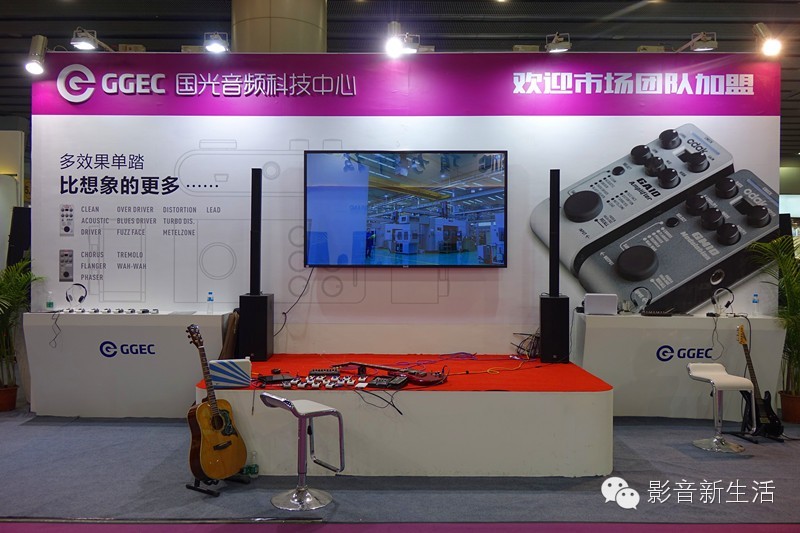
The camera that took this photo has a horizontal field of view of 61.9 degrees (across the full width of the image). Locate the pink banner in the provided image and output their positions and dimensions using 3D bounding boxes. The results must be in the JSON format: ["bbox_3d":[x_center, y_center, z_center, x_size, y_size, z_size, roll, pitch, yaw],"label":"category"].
[{"bbox_3d":[0.064,-1.818,6.650,7.450,0.632,0.070,0,0,1],"label":"pink banner"}]

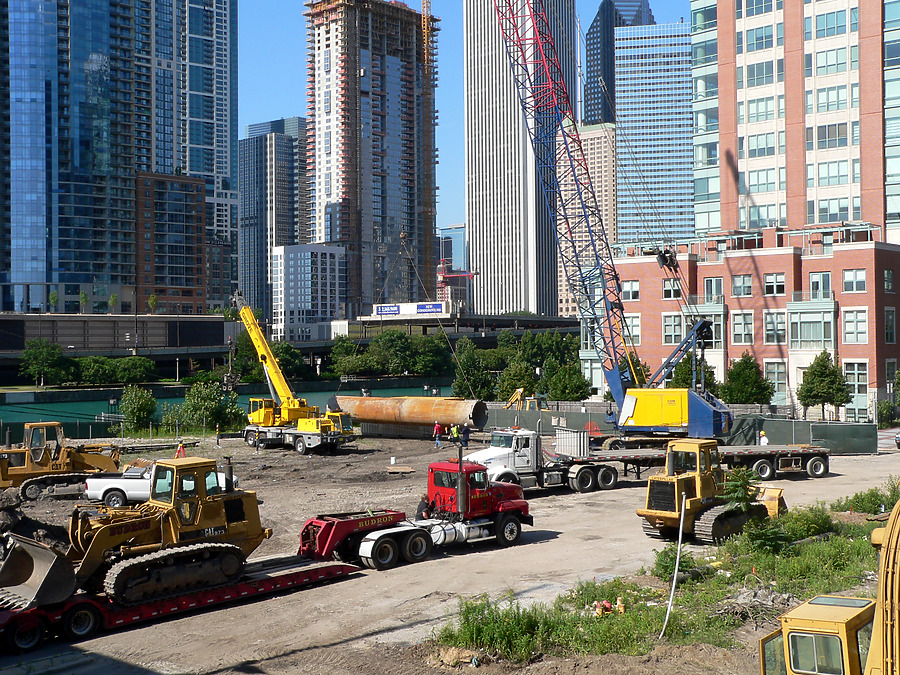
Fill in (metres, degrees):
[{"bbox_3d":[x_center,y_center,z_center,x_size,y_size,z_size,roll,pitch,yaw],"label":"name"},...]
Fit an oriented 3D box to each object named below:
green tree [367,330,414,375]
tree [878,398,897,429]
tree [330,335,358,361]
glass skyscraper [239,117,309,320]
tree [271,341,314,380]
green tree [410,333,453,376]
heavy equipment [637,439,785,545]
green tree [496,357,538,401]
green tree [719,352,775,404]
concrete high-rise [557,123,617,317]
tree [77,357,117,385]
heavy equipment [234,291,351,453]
[{"bbox_3d":[-12.795,3.010,246.000,9.200,9.800,8.600,0,0,-3],"label":"green tree"},{"bbox_3d":[36.331,6.332,95.000,1.660,2.530,1.580,0,0,0],"label":"tree"},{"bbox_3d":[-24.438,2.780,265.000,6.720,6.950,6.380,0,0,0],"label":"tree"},{"bbox_3d":[-78.239,-47.701,510.000,26.000,99.000,27.000,-1,-1,42],"label":"glass skyscraper"},{"bbox_3d":[-34.143,4.986,248.000,9.540,8.670,9.060,0,0,0],"label":"tree"},{"bbox_3d":[-4.285,3.996,265.000,9.730,10.310,9.240,0,0,0],"label":"green tree"},{"bbox_3d":[9.560,5.460,42.250,2.750,3.500,7.100,-1,-1,42],"label":"heavy equipment"},{"bbox_3d":[6.726,4.385,114.000,4.190,4.980,3.980,0,0,0],"label":"green tree"},{"bbox_3d":[25.918,4.065,100.000,4.900,5.510,4.650,0,0,0],"label":"green tree"},{"bbox_3d":[90.846,-65.774,745.000,39.000,147.000,37.000,-1,-1,38],"label":"concrete high-rise"},{"bbox_3d":[-67.363,6.288,218.000,7.620,5.340,7.240,0,0,0],"label":"tree"},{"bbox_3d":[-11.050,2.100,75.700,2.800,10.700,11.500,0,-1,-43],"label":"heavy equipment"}]

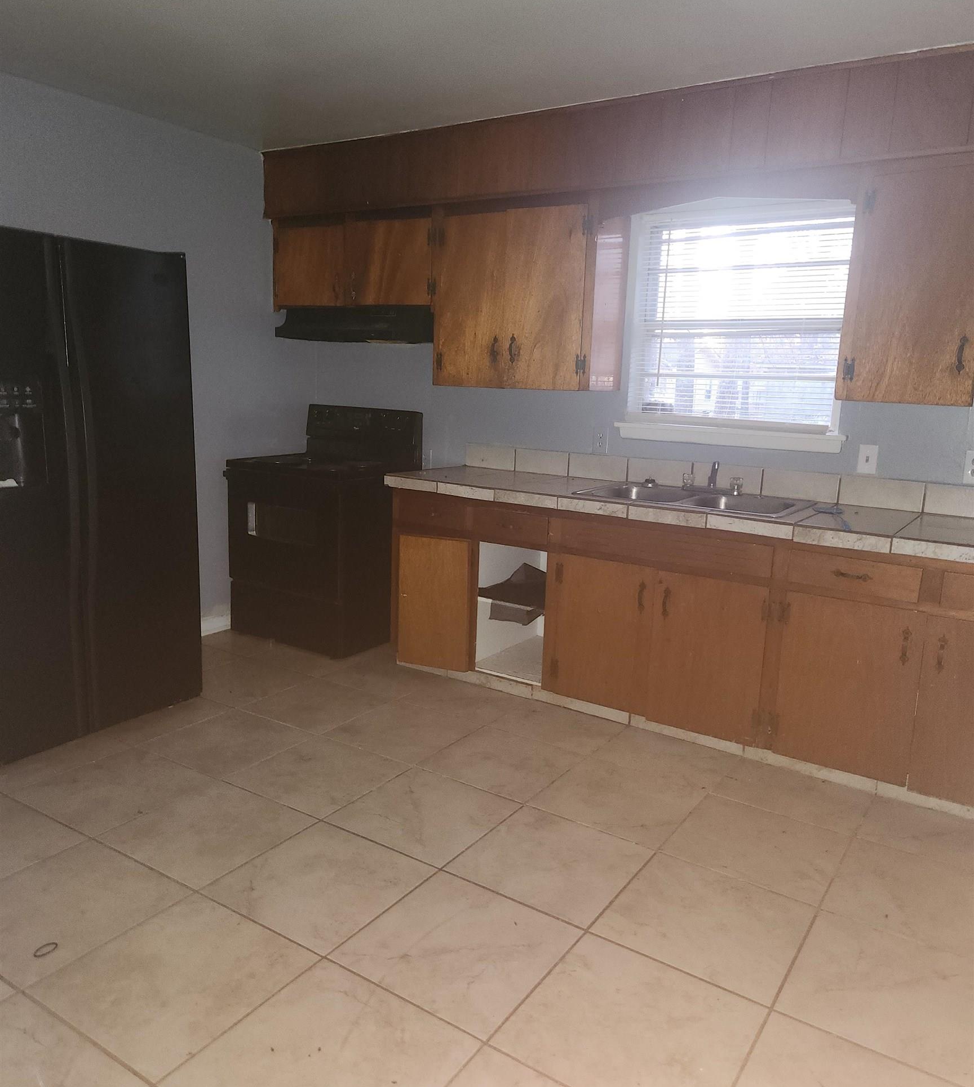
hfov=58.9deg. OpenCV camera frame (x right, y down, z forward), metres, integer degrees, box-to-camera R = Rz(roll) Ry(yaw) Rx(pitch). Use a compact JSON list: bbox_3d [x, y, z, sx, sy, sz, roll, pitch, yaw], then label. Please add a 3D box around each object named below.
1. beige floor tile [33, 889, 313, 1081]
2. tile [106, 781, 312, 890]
[{"bbox_3d":[-0.694,0.974,1.943,0.447,0.010,0.447,9,13,33],"label":"beige floor tile"},{"bbox_3d":[-0.821,0.852,2.558,0.447,0.010,0.447,9,13,33],"label":"tile"}]

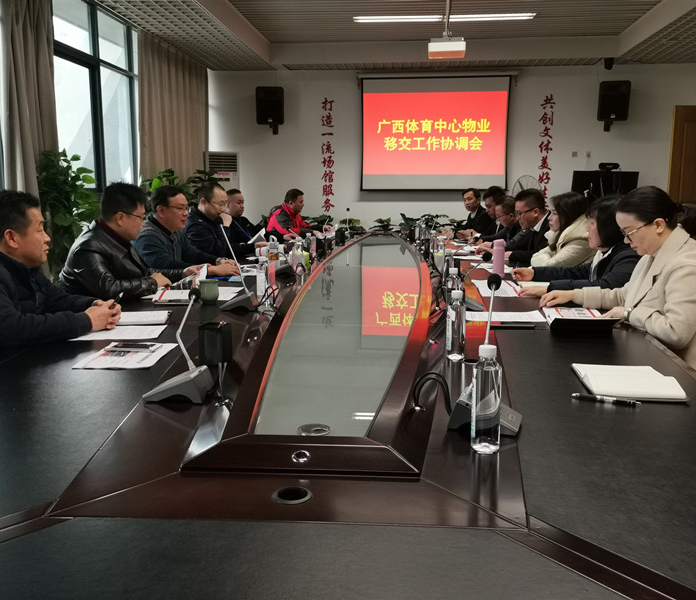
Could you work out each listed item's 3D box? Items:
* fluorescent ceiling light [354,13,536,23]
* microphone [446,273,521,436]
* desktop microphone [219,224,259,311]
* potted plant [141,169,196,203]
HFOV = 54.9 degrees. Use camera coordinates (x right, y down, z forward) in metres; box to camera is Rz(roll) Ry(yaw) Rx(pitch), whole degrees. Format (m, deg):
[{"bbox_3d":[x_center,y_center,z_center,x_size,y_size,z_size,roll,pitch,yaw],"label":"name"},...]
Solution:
[{"bbox_3d":[1.285,-3.778,8.975,2.430,0.070,0.200,1,9,6],"label":"fluorescent ceiling light"},{"bbox_3d":[0.286,0.106,1.371,0.137,0.312,0.100,3,9,17],"label":"microphone"},{"bbox_3d":[-0.452,-0.137,2.793,0.155,0.345,0.105,0,9,1],"label":"desktop microphone"},{"bbox_3d":[-1.735,-0.559,6.616,0.540,1.450,0.540,1,9,6],"label":"potted plant"}]

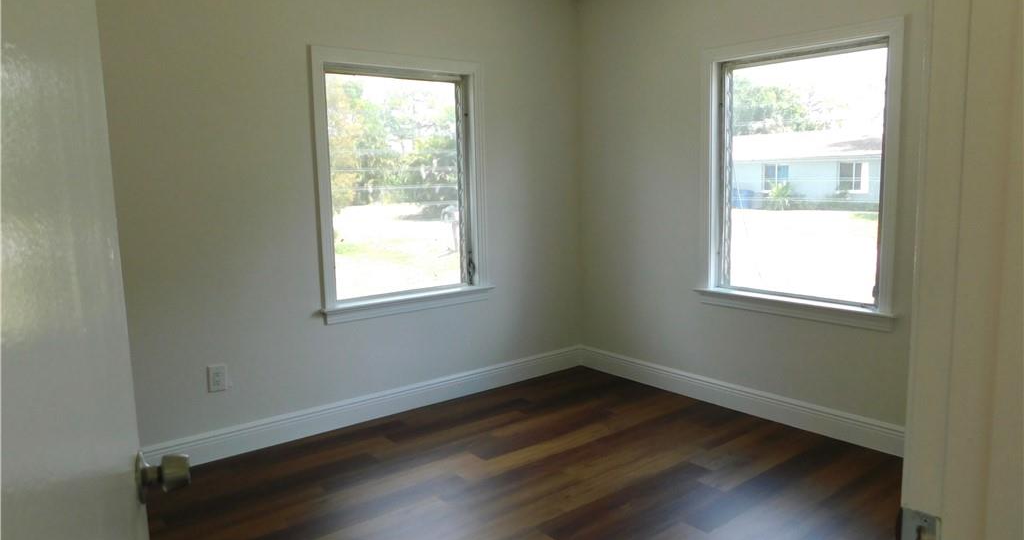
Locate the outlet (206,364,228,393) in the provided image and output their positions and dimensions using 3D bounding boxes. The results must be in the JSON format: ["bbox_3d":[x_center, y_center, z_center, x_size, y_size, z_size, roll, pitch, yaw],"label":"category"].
[{"bbox_3d":[-1.364,0.503,3.167,0.075,0.118,0.012,-7,10,-38],"label":"outlet"}]

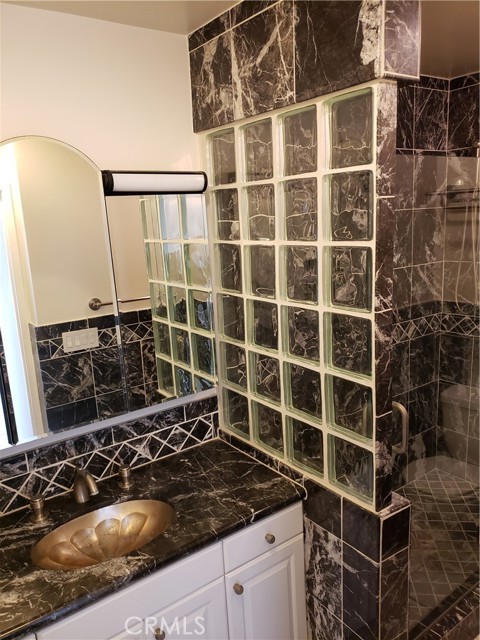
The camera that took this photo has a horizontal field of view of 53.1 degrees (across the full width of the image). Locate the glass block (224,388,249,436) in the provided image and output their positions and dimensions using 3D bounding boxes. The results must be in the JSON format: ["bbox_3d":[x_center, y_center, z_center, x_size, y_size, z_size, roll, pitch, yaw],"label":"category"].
[{"bbox_3d":[0.016,0.384,2.042,0.085,0.194,0.194,-11,15,-35],"label":"glass block"}]

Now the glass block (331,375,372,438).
[{"bbox_3d":[0.364,0.269,1.514,0.085,0.194,0.194,-11,15,-35],"label":"glass block"}]

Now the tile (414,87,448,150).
[{"bbox_3d":[1.044,-1.094,2.629,0.319,0.313,0.014,-12,15,-35],"label":"tile"}]

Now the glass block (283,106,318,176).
[{"bbox_3d":[0.202,-0.543,1.489,0.079,0.189,0.189,-12,15,-35],"label":"glass block"}]

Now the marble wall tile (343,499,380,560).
[{"bbox_3d":[0.388,0.664,1.525,0.012,0.155,0.152,-11,15,-35],"label":"marble wall tile"}]

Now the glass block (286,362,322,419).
[{"bbox_3d":[0.245,0.241,1.676,0.085,0.194,0.194,-11,15,-35],"label":"glass block"}]

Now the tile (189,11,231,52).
[{"bbox_3d":[-0.107,-1.034,1.728,0.014,0.055,0.274,-12,15,-35],"label":"tile"}]

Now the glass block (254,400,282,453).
[{"bbox_3d":[0.135,0.409,1.865,0.080,0.190,0.190,-12,15,-35],"label":"glass block"}]

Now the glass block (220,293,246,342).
[{"bbox_3d":[-0.007,-0.012,1.938,0.080,0.190,0.190,-12,15,-35],"label":"glass block"}]

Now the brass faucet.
[{"bbox_3d":[-0.524,0.589,1.653,0.046,0.122,0.150,-11,15,-35],"label":"brass faucet"}]

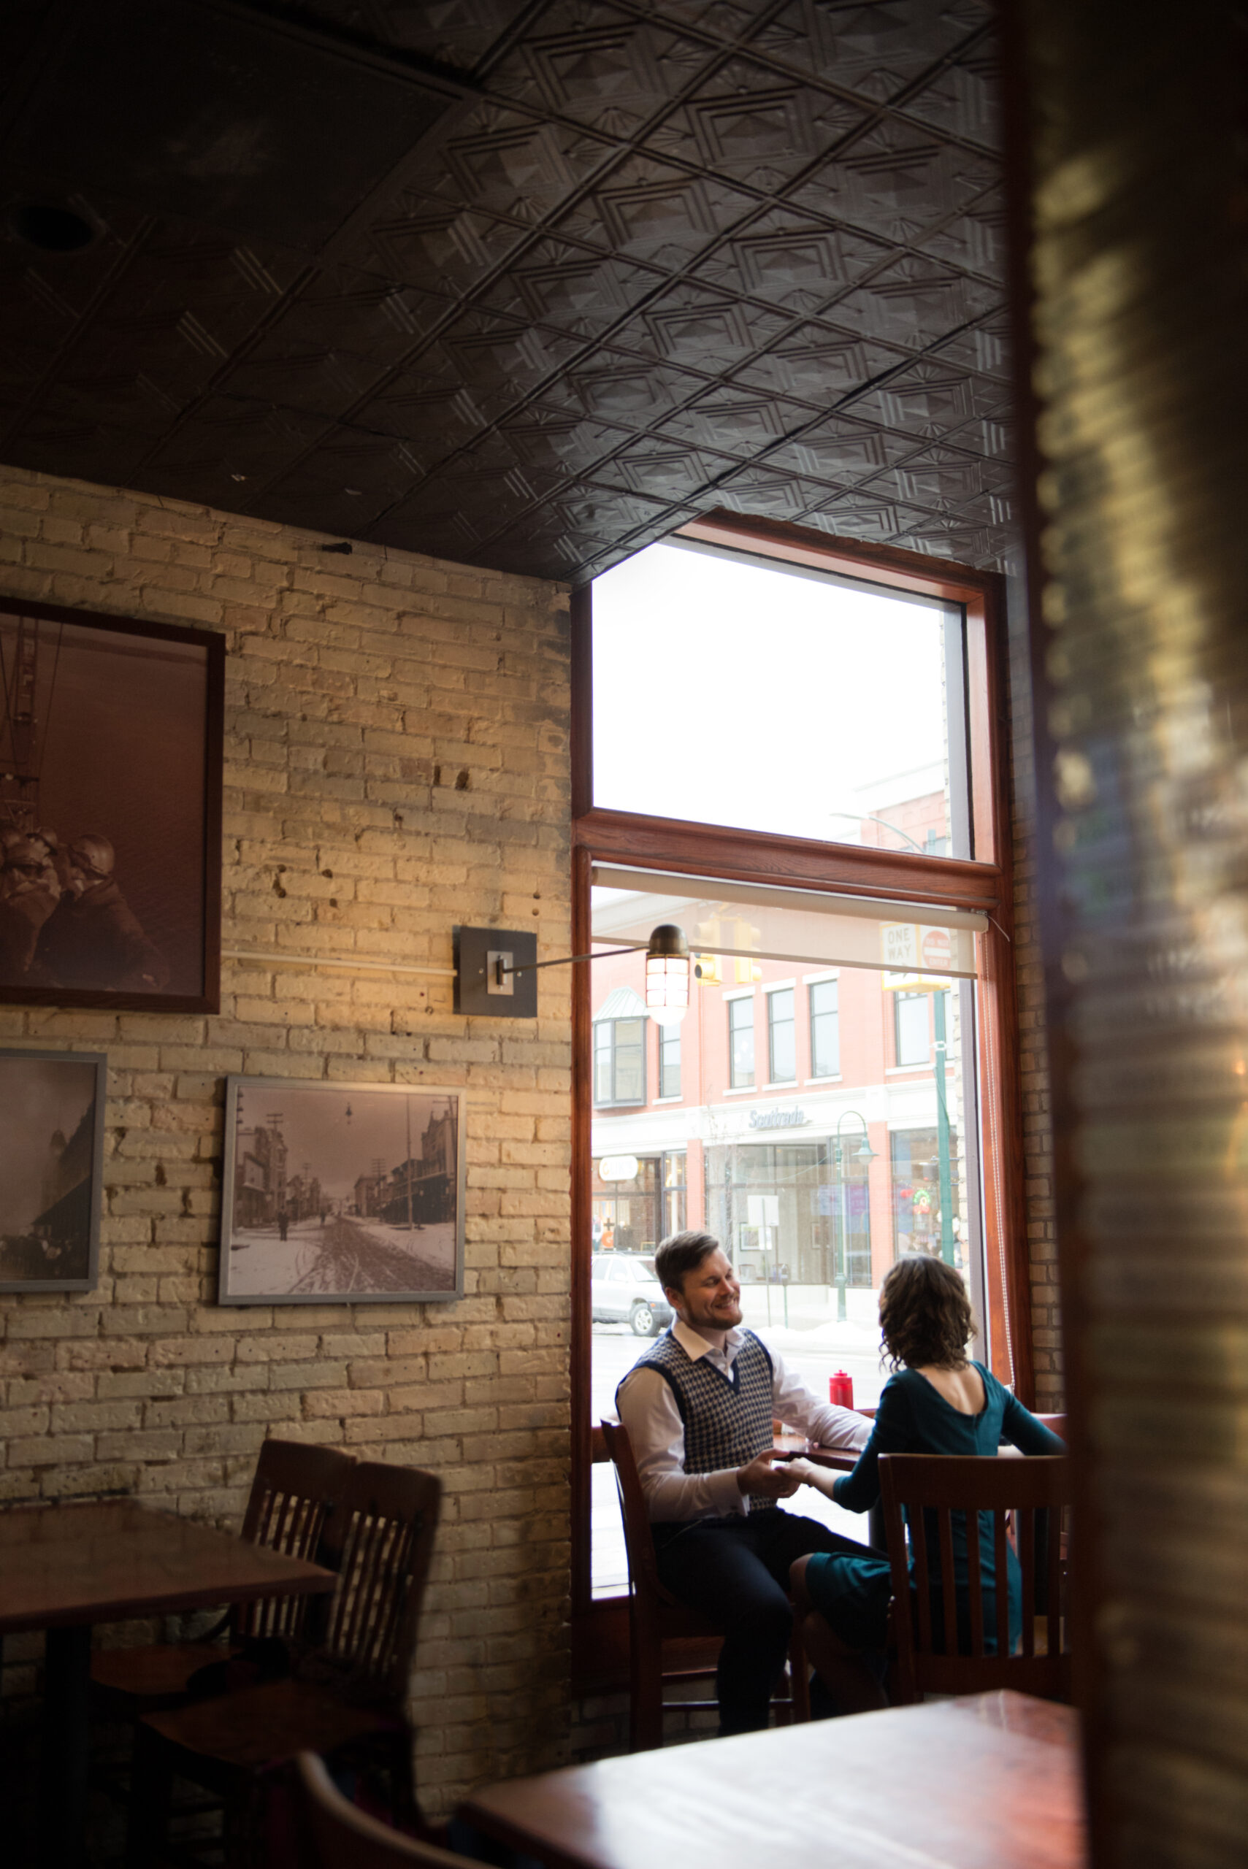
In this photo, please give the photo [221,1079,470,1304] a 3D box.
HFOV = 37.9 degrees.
[{"bbox_3d":[-0.688,0.642,4.523,0.645,0.540,0.035,5,-11,-31],"label":"photo"}]

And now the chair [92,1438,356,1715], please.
[{"bbox_3d":[-0.848,1.493,3.648,0.480,0.870,0.430,7,-12,-38],"label":"chair"}]

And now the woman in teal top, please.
[{"bbox_3d":[0.666,1.355,4.065,0.550,1.270,0.680,7,-12,-39],"label":"woman in teal top"}]

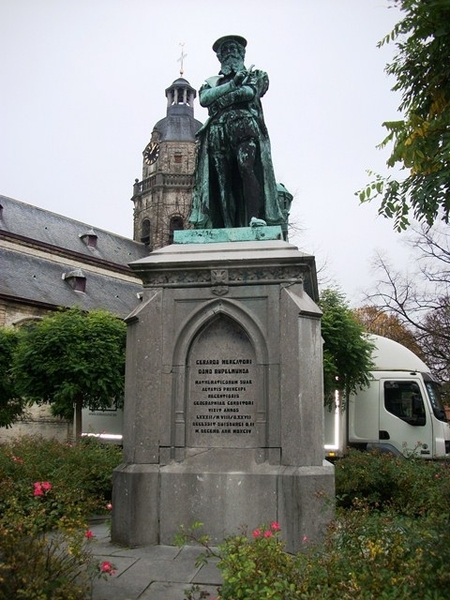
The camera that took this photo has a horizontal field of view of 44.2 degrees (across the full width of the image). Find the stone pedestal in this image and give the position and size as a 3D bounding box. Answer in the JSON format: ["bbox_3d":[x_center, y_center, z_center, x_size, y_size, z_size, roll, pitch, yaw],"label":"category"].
[{"bbox_3d":[0.115,1.153,7.327,2.530,3.556,2.530,-2,-13,10],"label":"stone pedestal"}]

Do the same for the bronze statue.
[{"bbox_3d":[0.152,-2.377,8.049,1.243,3.284,1.021,-2,-13,10],"label":"bronze statue"}]

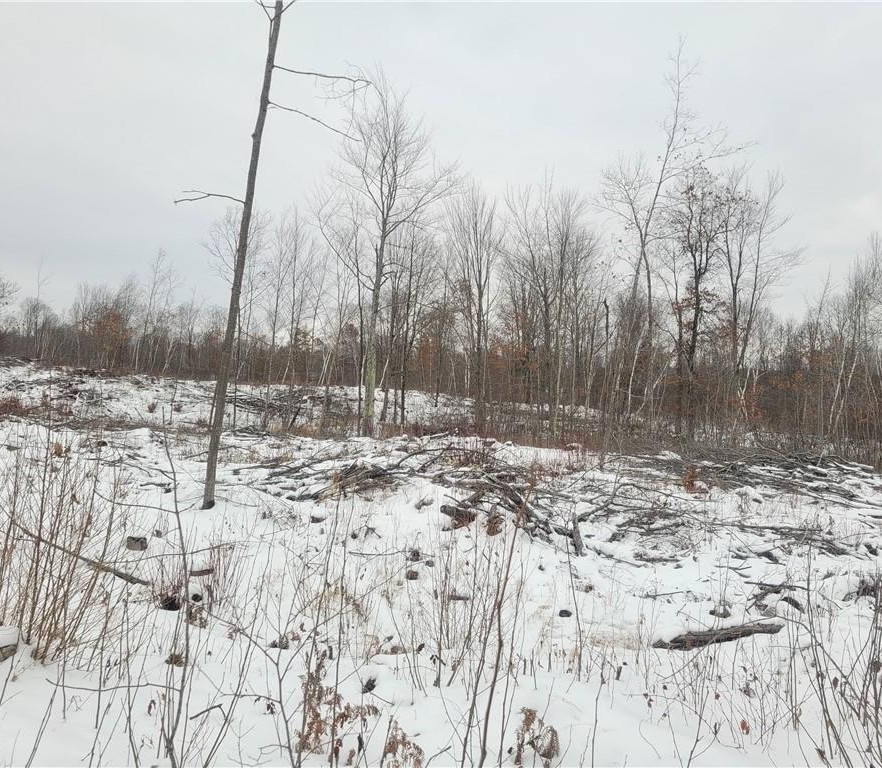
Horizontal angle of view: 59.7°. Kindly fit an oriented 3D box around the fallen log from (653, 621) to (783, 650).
[{"bbox_3d":[1.816,1.658,5.050,0.890,0.130,0.150,-1,2,-17],"label":"fallen log"}]

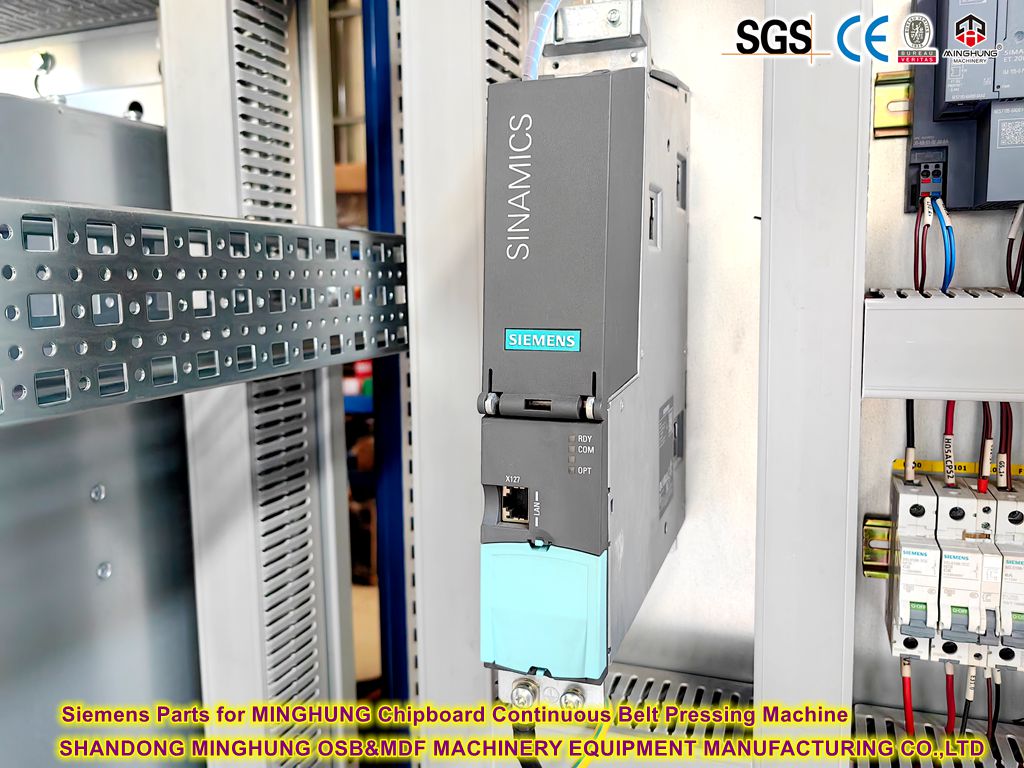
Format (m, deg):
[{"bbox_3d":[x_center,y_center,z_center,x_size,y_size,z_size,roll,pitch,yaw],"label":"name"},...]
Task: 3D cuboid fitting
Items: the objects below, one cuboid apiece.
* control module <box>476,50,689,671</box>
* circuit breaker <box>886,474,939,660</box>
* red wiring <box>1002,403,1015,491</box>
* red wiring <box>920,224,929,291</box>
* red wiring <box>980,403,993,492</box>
[{"bbox_3d":[0.044,-0.023,0.382,0.051,0.252,0.209,2,8,20],"label":"control module"},{"bbox_3d":[0.217,0.102,0.433,0.018,0.090,0.072,2,8,20],"label":"circuit breaker"},{"bbox_3d":[0.258,0.033,0.415,0.005,0.046,0.006,2,8,20],"label":"red wiring"},{"bbox_3d":[0.212,-0.065,0.411,0.004,0.033,0.005,2,8,20],"label":"red wiring"},{"bbox_3d":[0.246,0.033,0.415,0.005,0.047,0.006,2,8,20],"label":"red wiring"}]

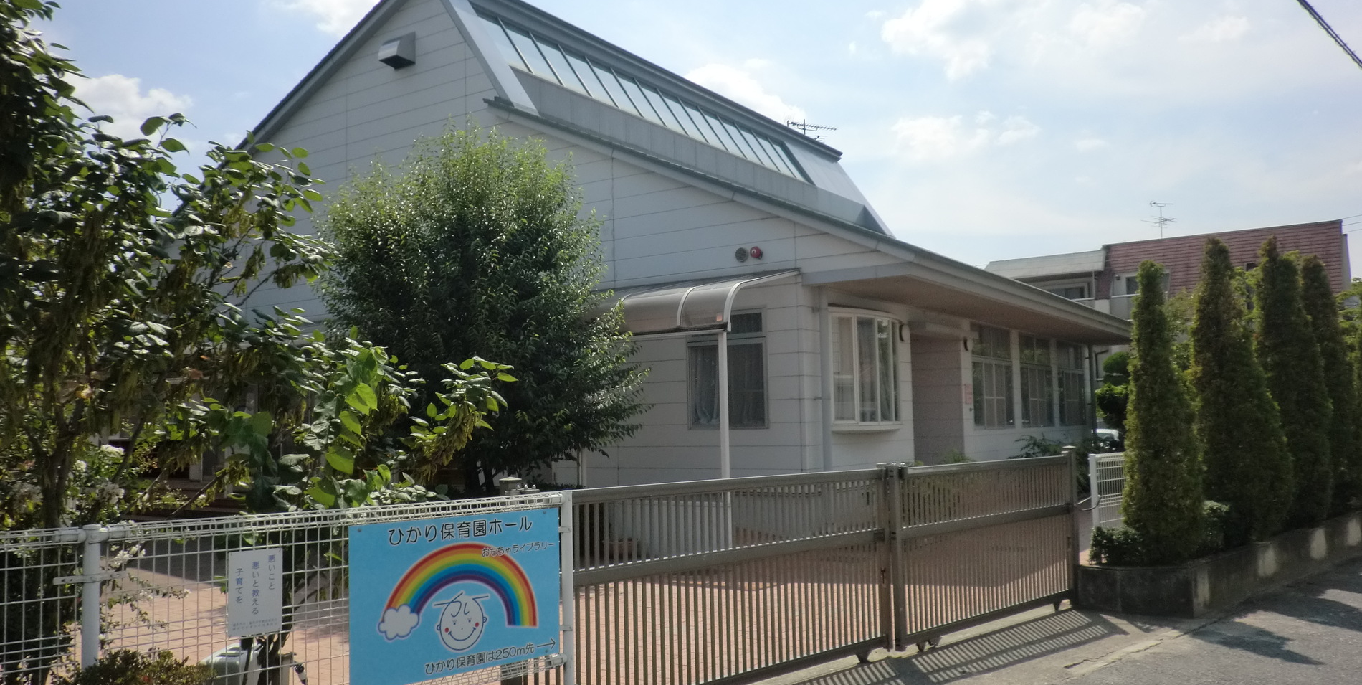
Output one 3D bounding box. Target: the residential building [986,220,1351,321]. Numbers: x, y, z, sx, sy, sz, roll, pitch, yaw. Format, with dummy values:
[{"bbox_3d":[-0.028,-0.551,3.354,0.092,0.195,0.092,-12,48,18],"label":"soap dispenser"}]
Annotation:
[{"bbox_3d":[23.537,0.333,49.359,14.963,9.208,9.500,-4,-5,34],"label":"residential building"}]

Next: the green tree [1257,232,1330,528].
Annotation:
[{"bbox_3d":[6.342,0.394,10.651,0.820,3.050,0.820,3,-6,-42],"label":"green tree"}]

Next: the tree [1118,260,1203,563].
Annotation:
[{"bbox_3d":[3.910,0.567,8.400,0.680,2.540,0.680,3,-6,-42],"label":"tree"}]

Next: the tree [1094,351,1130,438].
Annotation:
[{"bbox_3d":[10.512,1.748,24.498,1.250,3.000,1.250,3,-6,-42],"label":"tree"}]

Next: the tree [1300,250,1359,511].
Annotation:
[{"bbox_3d":[7.299,0.477,11.548,0.680,2.950,0.680,3,-6,-42],"label":"tree"}]

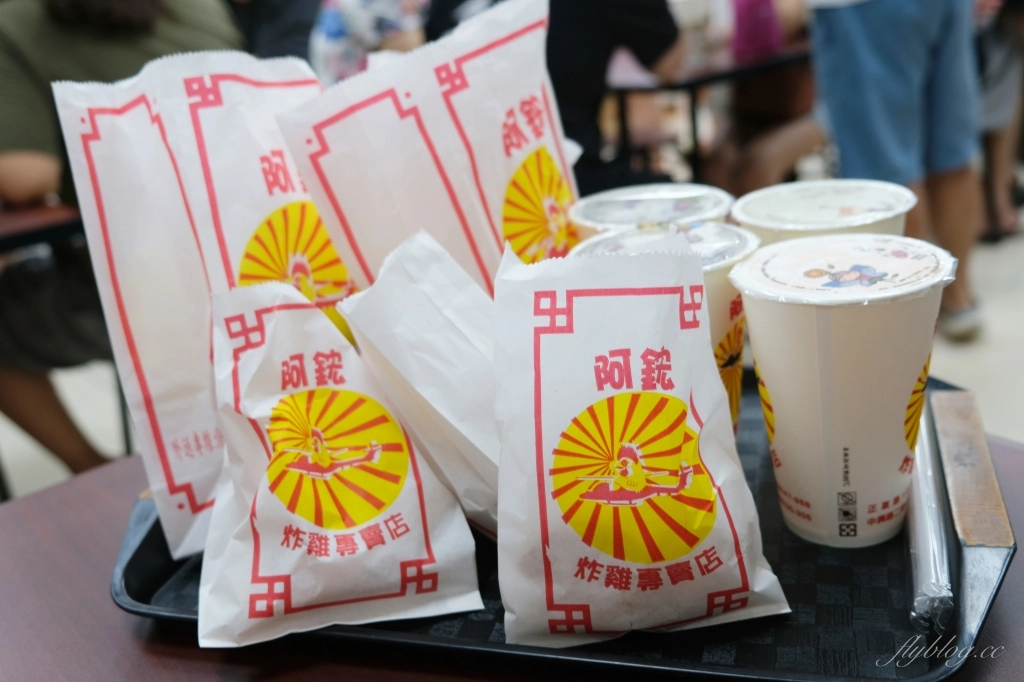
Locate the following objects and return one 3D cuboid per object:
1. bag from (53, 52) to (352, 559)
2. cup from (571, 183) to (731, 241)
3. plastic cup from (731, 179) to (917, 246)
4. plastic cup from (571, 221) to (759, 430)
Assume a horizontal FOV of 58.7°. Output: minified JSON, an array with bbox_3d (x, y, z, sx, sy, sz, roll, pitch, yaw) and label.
[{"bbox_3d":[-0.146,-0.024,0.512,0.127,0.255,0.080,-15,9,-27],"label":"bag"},{"bbox_3d":[0.090,-0.021,0.551,0.095,0.127,0.095,-8,22,3],"label":"cup"},{"bbox_3d":[0.177,-0.016,0.516,0.095,0.127,0.095,-8,22,3],"label":"plastic cup"},{"bbox_3d":[0.085,0.011,0.483,0.095,0.127,0.095,-8,22,3],"label":"plastic cup"}]

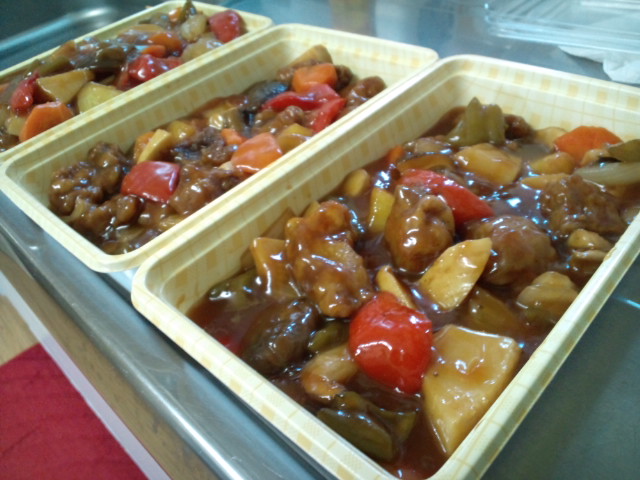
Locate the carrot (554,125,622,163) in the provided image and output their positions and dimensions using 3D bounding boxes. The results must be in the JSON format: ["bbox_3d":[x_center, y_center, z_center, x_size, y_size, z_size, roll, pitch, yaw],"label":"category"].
[{"bbox_3d":[0.122,-0.043,0.236,0.029,0.020,0.014,27,52,35],"label":"carrot"}]

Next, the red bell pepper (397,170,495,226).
[{"bbox_3d":[0.053,-0.018,0.221,0.040,0.018,0.016,27,52,35],"label":"red bell pepper"}]

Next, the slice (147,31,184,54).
[{"bbox_3d":[-0.110,-0.141,0.369,0.021,0.013,0.019,27,52,35],"label":"slice"}]

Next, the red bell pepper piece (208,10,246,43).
[{"bbox_3d":[-0.066,-0.152,0.370,0.023,0.023,0.021,27,52,35],"label":"red bell pepper piece"}]

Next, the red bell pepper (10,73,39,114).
[{"bbox_3d":[-0.189,-0.093,0.331,0.014,0.025,0.015,27,52,35],"label":"red bell pepper"}]

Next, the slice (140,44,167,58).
[{"bbox_3d":[-0.115,-0.130,0.357,0.015,0.009,0.016,27,52,35],"label":"slice"}]

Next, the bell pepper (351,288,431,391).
[{"bbox_3d":[0.022,0.032,0.165,0.023,0.021,0.025,27,52,35],"label":"bell pepper"}]

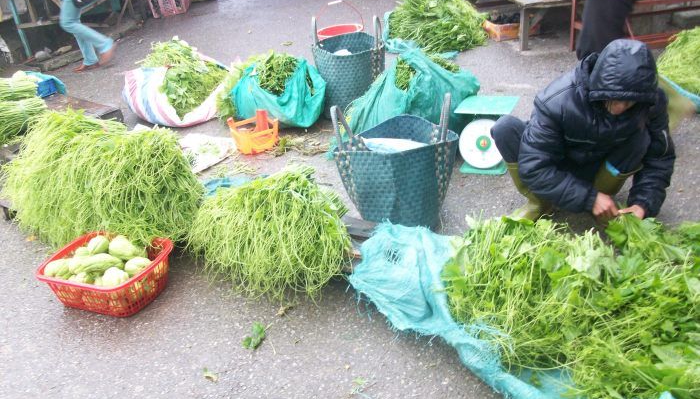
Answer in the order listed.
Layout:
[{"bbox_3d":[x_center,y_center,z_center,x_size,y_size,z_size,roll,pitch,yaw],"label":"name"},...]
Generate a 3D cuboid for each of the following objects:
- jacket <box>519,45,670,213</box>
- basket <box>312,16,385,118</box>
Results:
[{"bbox_3d":[0.934,-0.320,2.679,0.600,0.620,0.560,-2,27,7],"label":"jacket"},{"bbox_3d":[-0.011,-0.794,4.153,0.420,0.570,0.350,-6,27,0],"label":"basket"}]

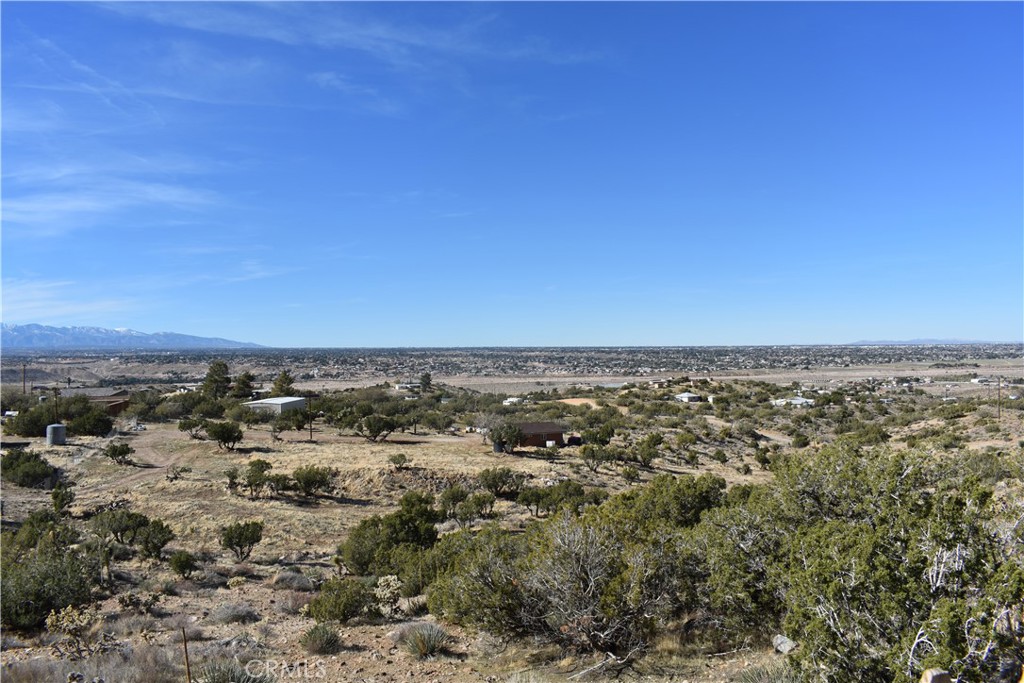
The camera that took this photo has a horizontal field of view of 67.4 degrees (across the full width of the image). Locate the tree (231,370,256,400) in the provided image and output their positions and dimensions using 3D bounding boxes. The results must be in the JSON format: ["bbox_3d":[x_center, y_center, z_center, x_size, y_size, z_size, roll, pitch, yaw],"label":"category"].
[{"bbox_3d":[-76.830,12.750,220.000,6.940,8.310,6.940,0,0,0],"label":"tree"}]

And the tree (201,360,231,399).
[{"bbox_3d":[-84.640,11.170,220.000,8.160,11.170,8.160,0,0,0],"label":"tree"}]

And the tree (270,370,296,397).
[{"bbox_3d":[-66.040,12.500,222.000,7.140,8.240,7.140,0,0,0],"label":"tree"}]

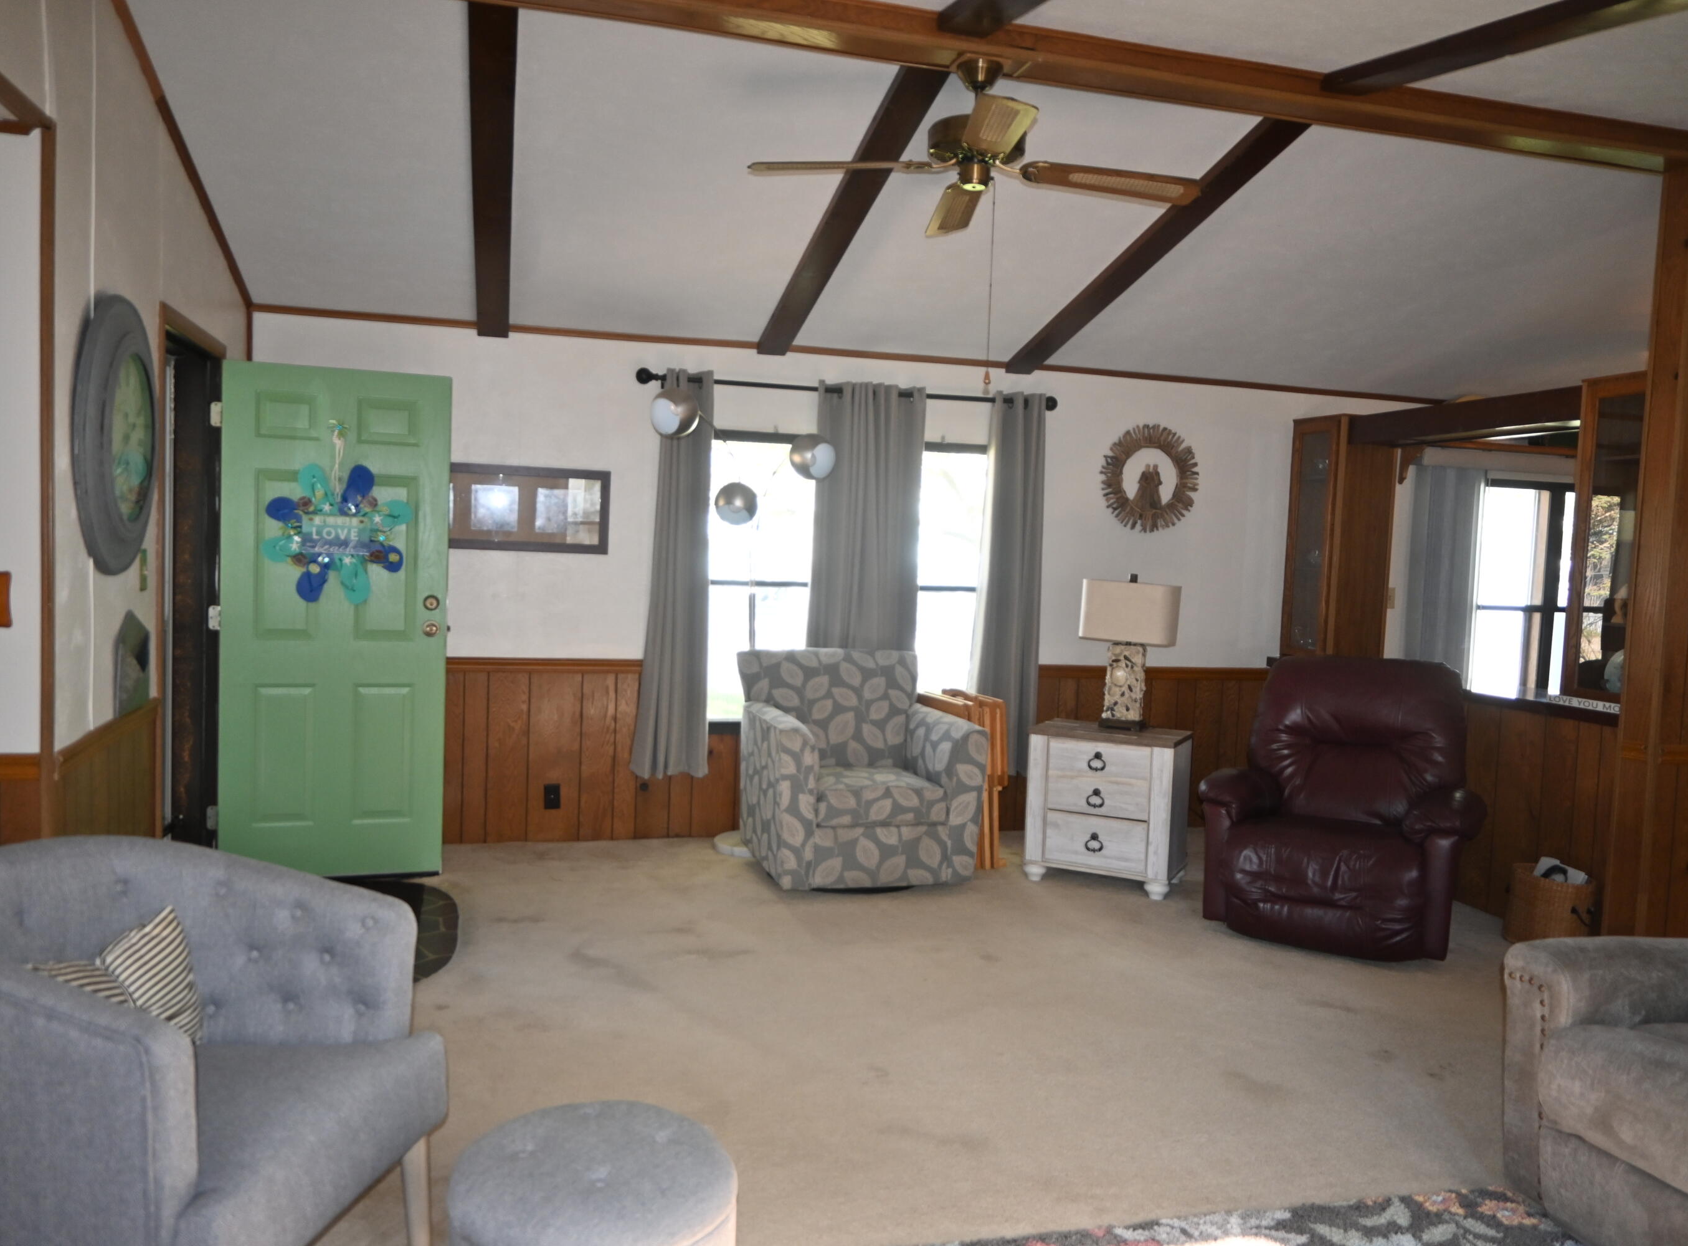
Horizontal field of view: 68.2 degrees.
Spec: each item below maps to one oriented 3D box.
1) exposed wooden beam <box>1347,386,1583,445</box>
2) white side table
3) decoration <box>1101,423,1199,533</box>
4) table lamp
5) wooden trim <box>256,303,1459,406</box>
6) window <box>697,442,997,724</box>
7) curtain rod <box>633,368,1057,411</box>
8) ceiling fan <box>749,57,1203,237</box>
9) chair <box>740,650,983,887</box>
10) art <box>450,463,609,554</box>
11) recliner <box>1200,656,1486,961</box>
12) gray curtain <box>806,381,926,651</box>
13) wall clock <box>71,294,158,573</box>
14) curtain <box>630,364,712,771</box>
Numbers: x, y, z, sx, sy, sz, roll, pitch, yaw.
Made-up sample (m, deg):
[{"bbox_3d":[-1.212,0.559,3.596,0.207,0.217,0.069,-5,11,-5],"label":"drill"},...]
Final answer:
[{"bbox_3d":[2.732,-0.873,5.392,0.260,0.130,1.355,1,4,-15],"label":"exposed wooden beam"},{"bbox_3d":[1.117,0.770,5.263,0.585,0.629,0.435,3,3,23],"label":"white side table"},{"bbox_3d":[1.528,-0.719,6.210,0.530,0.532,0.055,1,3,-15],"label":"decoration"},{"bbox_3d":[1.271,0.127,5.562,0.415,0.680,0.200,4,4,26],"label":"table lamp"},{"bbox_3d":[0.383,-1.236,5.886,5.848,0.036,0.022,1,4,-15],"label":"wooden trim"},{"bbox_3d":[0.036,-0.186,6.003,1.470,1.420,0.090,1,4,-15],"label":"window"},{"bbox_3d":[0.055,-1.066,5.727,2.000,0.066,0.075,1,3,-15],"label":"curtain rod"},{"bbox_3d":[0.385,-1.452,3.640,1.314,0.370,1.314,2,4,-2],"label":"ceiling fan"},{"bbox_3d":[0.059,0.607,5.371,0.890,0.940,0.860,1,4,-17],"label":"chair"},{"bbox_3d":[-1.498,-0.498,5.420,0.940,0.366,0.030,1,3,-15],"label":"art"},{"bbox_3d":[1.958,0.643,4.848,0.950,0.990,0.950,4,4,26],"label":"recliner"},{"bbox_3d":[0.101,-0.197,5.900,0.560,1.860,0.110,1,4,-15],"label":"gray curtain"},{"bbox_3d":[-1.944,-0.503,3.361,0.055,0.735,0.735,1,4,-15],"label":"wall clock"},{"bbox_3d":[-0.749,-0.211,5.563,0.348,1.820,0.120,1,3,-15],"label":"curtain"}]

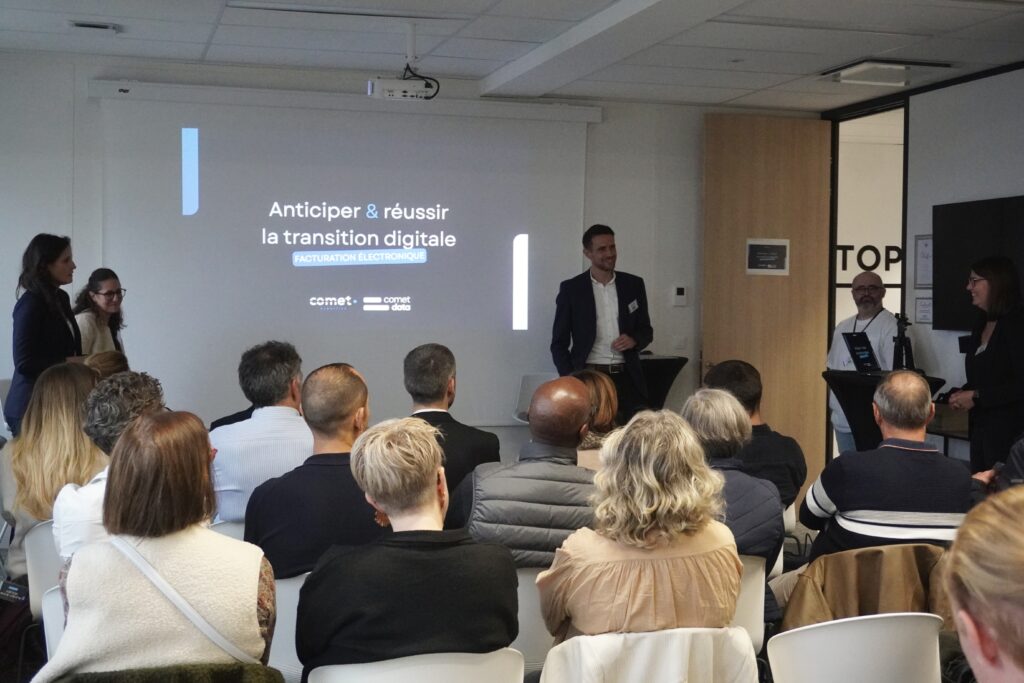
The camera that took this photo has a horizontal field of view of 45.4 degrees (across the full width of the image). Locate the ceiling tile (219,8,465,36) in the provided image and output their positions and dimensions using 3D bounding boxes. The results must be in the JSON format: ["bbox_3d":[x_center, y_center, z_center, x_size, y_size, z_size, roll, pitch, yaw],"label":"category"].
[{"bbox_3d":[-0.847,-1.625,6.184,1.209,0.020,0.430,-1,3,-17],"label":"ceiling tile"}]

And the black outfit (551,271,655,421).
[{"bbox_3d":[0.476,0.375,6.500,0.520,1.530,0.310,0,3,-5],"label":"black outfit"}]

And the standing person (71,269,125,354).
[{"bbox_3d":[-2.152,0.400,6.200,0.300,1.580,0.440,3,4,41],"label":"standing person"}]

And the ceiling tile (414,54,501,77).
[{"bbox_3d":[-0.350,-1.686,7.521,0.520,0.020,0.642,-1,3,-17],"label":"ceiling tile"}]

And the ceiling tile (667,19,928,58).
[{"bbox_3d":[1.404,-1.515,6.112,1.209,0.020,0.599,-1,3,-17],"label":"ceiling tile"}]

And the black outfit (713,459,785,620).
[{"bbox_3d":[0.593,0.589,3.600,0.460,0.580,0.360,0,3,-14],"label":"black outfit"}]

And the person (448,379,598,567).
[{"bbox_3d":[0.000,0.698,3.579,0.530,1.260,0.820,-1,3,-17],"label":"person"}]

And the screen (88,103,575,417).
[{"bbox_3d":[-0.895,-0.408,7.087,2.828,1.848,0.040,-1,3,-18],"label":"screen"}]

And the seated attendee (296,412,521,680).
[{"bbox_3d":[-0.290,0.750,2.779,0.470,1.230,0.800,-1,3,-17],"label":"seated attendee"}]

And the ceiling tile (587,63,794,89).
[{"bbox_3d":[1.007,-1.486,6.845,1.143,0.025,0.525,-1,3,-18],"label":"ceiling tile"}]

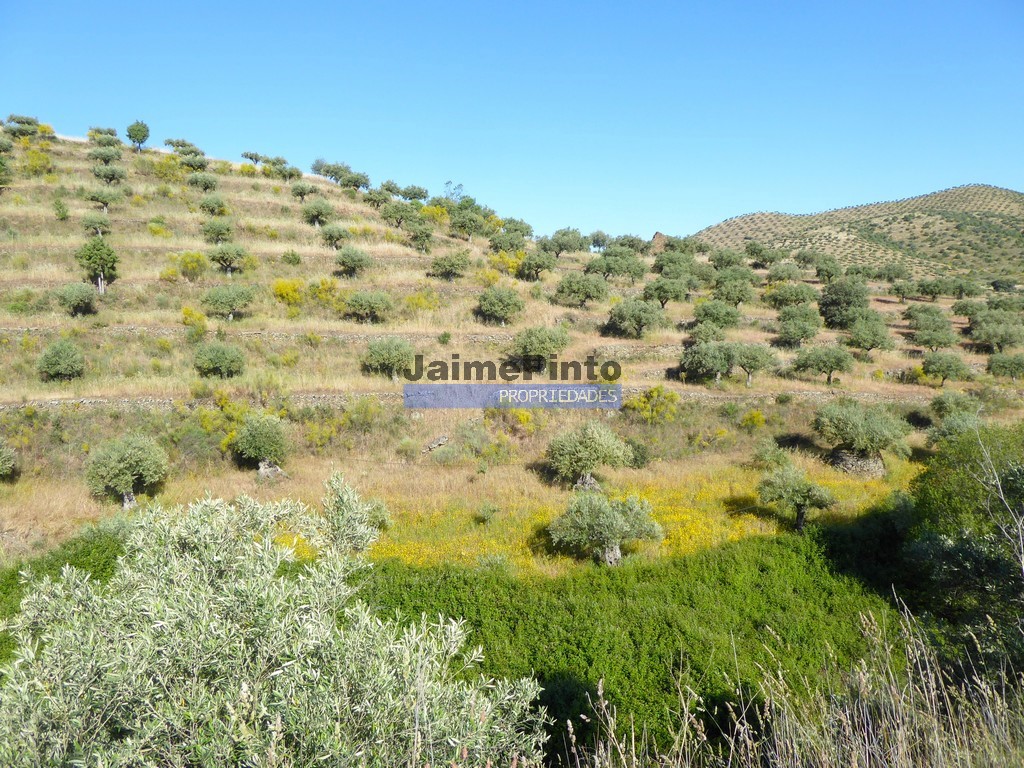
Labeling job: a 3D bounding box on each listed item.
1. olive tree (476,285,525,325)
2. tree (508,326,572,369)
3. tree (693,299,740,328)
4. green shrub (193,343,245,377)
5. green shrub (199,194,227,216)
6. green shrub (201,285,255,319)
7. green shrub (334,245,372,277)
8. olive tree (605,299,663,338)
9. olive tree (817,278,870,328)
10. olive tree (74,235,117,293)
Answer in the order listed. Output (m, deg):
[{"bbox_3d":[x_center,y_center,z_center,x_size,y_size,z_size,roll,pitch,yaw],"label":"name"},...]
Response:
[{"bbox_3d":[-0.793,-5.483,51.000,3.210,2.700,3.050,0,3,0],"label":"olive tree"},{"bbox_3d":[1.711,-2.146,46.000,3.857,2.776,3.664,0,4,0],"label":"tree"},{"bbox_3d":[16.951,-5.650,61.000,3.680,2.470,3.500,1,5,15],"label":"tree"},{"bbox_3d":[-21.396,-1.716,54.000,3.720,2.630,3.540,0,2,0],"label":"green shrub"},{"bbox_3d":[-30.729,-18.345,76.000,2.690,2.260,2.560,-2,5,-22],"label":"green shrub"},{"bbox_3d":[-19.621,-5.621,51.000,3.610,2.430,3.430,0,3,0],"label":"green shrub"},{"bbox_3d":[-13.247,-10.229,62.000,3.010,2.770,2.860,-1,5,-12],"label":"green shrub"},{"bbox_3d":[8.708,-4.694,53.000,4.070,2.870,3.870,0,1,0],"label":"olive tree"},{"bbox_3d":[27.877,-6.833,62.000,4.270,4.360,4.060,0,1,0],"label":"olive tree"},{"bbox_3d":[-37.319,-10.746,66.500,3.870,5.040,3.670,0,2,0],"label":"olive tree"}]

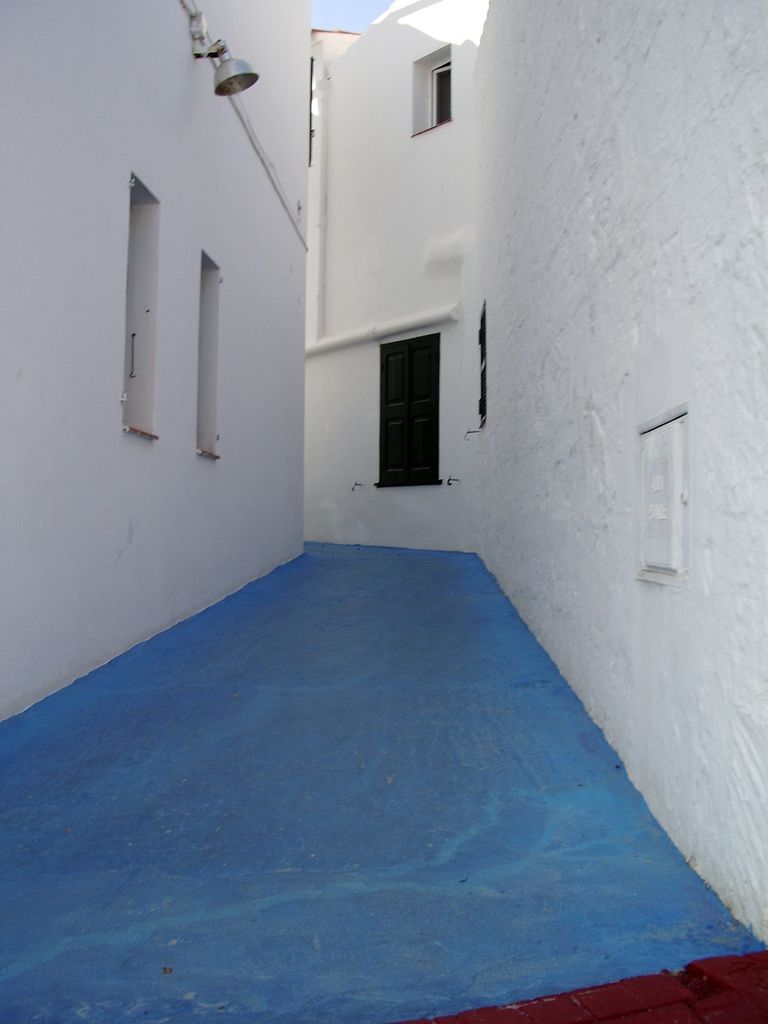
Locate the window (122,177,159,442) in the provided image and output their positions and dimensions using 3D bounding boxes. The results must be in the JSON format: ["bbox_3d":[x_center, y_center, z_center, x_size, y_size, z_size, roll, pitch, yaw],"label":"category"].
[{"bbox_3d":[-1.586,-1.262,6.484,0.200,1.562,0.606,0,-2,4],"label":"window"}]

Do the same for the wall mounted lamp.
[{"bbox_3d":[-1.177,-3.410,7.652,0.470,0.585,0.340,0,-2,4],"label":"wall mounted lamp"}]

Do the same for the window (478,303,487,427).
[{"bbox_3d":[1.153,-1.724,12.101,0.120,1.360,1.050,0,-2,3],"label":"window"}]

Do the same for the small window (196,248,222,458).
[{"bbox_3d":[-1.456,-1.224,8.181,0.200,1.563,0.588,0,-2,4],"label":"small window"}]

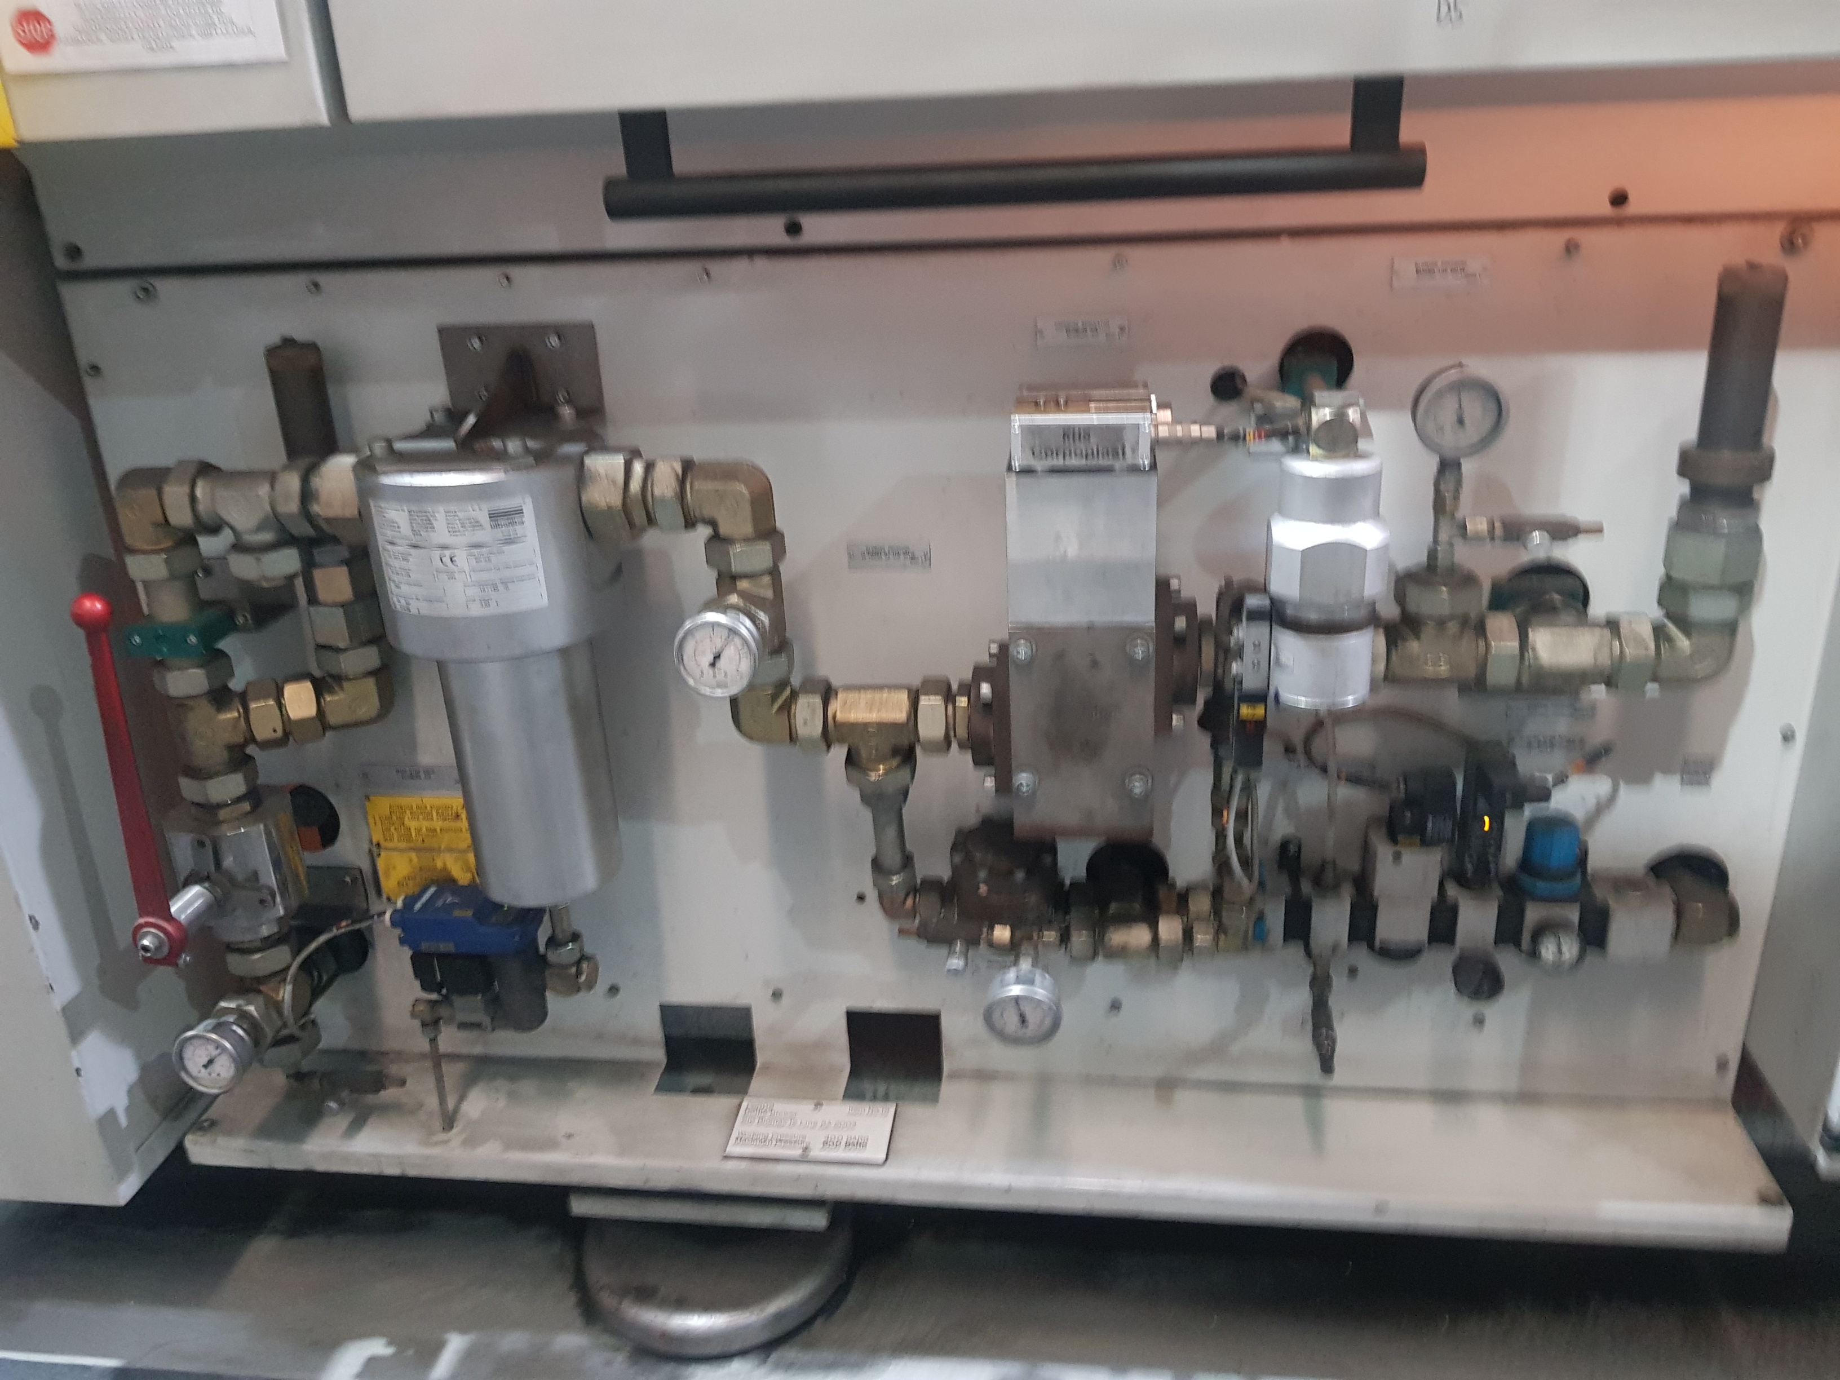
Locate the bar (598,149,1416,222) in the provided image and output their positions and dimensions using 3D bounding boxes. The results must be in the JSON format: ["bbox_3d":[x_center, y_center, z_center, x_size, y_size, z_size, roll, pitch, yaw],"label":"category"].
[{"bbox_3d":[0.056,-0.348,0.955,0.562,0.029,0.029,0,21,7],"label":"bar"}]

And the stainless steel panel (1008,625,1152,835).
[{"bbox_3d":[0.129,0.023,1.109,0.110,0.179,0.075,0,20,7],"label":"stainless steel panel"}]

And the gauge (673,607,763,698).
[{"bbox_3d":[-0.139,-0.033,0.979,0.062,0.062,0.042,0,22,8],"label":"gauge"}]

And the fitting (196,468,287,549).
[{"bbox_3d":[-0.519,-0.139,1.058,0.062,0.052,0.044,0,22,8],"label":"fitting"}]

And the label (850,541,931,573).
[{"bbox_3d":[-0.025,-0.109,1.133,0.068,0.021,0.002,0,22,8],"label":"label"}]

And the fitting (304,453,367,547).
[{"bbox_3d":[-0.497,-0.166,1.212,0.043,0.078,0.076,0,21,7],"label":"fitting"}]

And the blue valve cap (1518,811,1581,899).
[{"bbox_3d":[0.496,0.129,1.088,0.047,0.058,0.047,0,22,8],"label":"blue valve cap"}]

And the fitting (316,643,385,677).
[{"bbox_3d":[-0.453,-0.023,1.096,0.052,0.023,0.052,0,22,8],"label":"fitting"}]

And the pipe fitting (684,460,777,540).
[{"bbox_3d":[-0.159,-0.161,1.169,0.068,0.060,0.054,0,21,7],"label":"pipe fitting"}]

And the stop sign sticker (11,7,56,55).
[{"bbox_3d":[-0.508,-0.378,0.792,0.028,0.026,0.001,0,21,8],"label":"stop sign sticker"}]

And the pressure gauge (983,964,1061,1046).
[{"bbox_3d":[0.082,0.245,1.087,0.061,0.061,0.042,0,22,8],"label":"pressure gauge"}]

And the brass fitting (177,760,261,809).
[{"bbox_3d":[-0.586,0.079,1.155,0.056,0.027,0.054,0,22,8],"label":"brass fitting"}]

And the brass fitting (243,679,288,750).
[{"bbox_3d":[-0.517,0.019,1.094,0.025,0.051,0.051,-7,21,-12],"label":"brass fitting"}]

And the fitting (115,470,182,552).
[{"bbox_3d":[-0.657,-0.155,1.172,0.050,0.061,0.050,0,20,7],"label":"fitting"}]

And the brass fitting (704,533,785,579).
[{"bbox_3d":[-0.141,-0.110,1.124,0.064,0.026,0.062,0,20,7],"label":"brass fitting"}]

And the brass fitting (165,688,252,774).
[{"bbox_3d":[-0.640,0.036,1.241,0.055,0.066,0.055,0,20,7],"label":"brass fitting"}]

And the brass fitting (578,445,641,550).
[{"bbox_3d":[-0.250,-0.154,1.121,0.034,0.077,0.077,0,20,7],"label":"brass fitting"}]

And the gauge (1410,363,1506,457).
[{"bbox_3d":[0.342,-0.176,0.876,0.057,0.058,0.030,0,21,8],"label":"gauge"}]

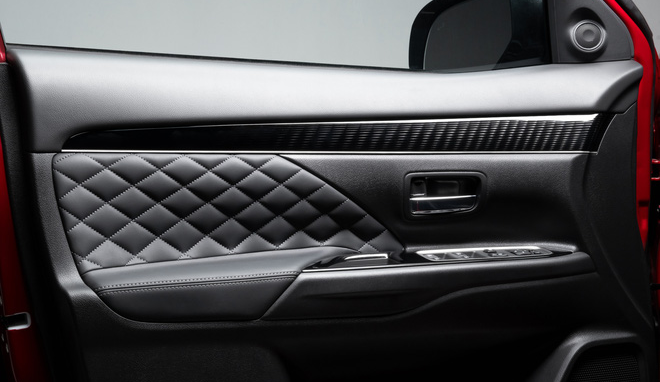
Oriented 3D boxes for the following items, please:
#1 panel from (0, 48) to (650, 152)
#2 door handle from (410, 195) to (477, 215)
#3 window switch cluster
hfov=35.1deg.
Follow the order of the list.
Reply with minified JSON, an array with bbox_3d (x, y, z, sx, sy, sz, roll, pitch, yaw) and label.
[{"bbox_3d":[0.042,-0.125,1.508,0.965,0.138,0.115,-1,10,-23],"label":"panel"},{"bbox_3d":[0.168,0.021,1.549,0.103,0.027,0.025,-1,10,-23],"label":"door handle"},{"bbox_3d":[0.228,0.097,1.532,0.215,0.022,0.062,-2,10,-23],"label":"window switch cluster"}]

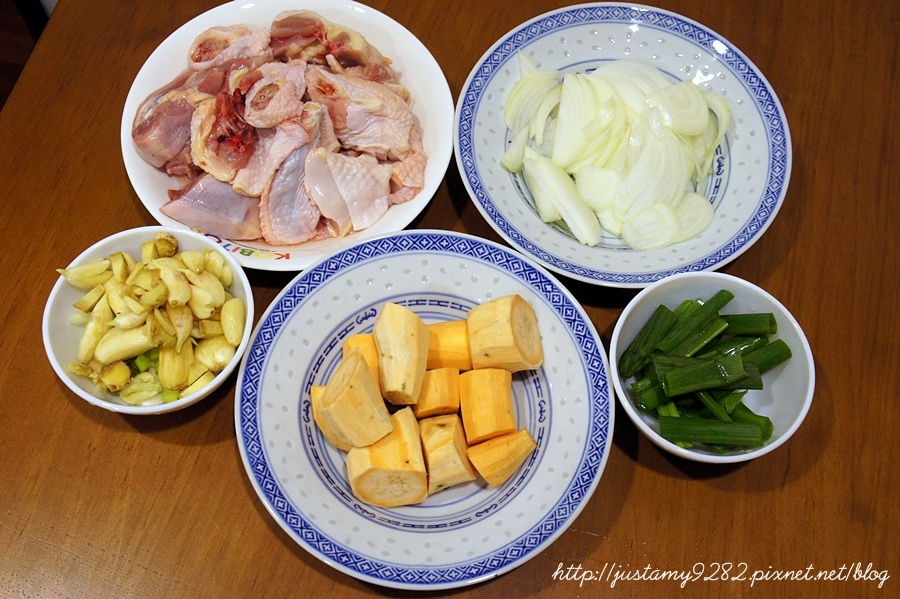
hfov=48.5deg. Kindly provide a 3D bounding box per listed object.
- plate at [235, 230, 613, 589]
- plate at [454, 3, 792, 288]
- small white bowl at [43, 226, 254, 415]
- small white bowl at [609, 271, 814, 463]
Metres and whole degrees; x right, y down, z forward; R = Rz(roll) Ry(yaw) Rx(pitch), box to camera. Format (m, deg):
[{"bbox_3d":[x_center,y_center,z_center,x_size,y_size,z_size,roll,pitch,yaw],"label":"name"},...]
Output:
[{"bbox_3d":[-0.015,0.063,0.604,0.224,0.032,0.224,0,66,0],"label":"plate"},{"bbox_3d":[0.114,-0.102,0.678,0.224,0.032,0.224,0,66,0],"label":"plate"},{"bbox_3d":[-0.176,0.020,0.610,0.122,0.054,0.122,0,66,0],"label":"small white bowl"},{"bbox_3d":[0.151,0.048,0.600,0.120,0.054,0.120,0,66,0],"label":"small white bowl"}]

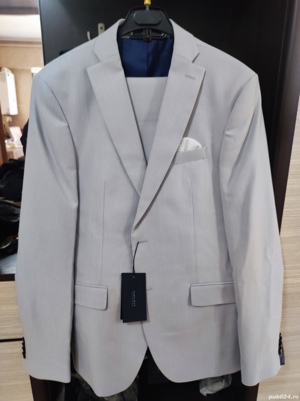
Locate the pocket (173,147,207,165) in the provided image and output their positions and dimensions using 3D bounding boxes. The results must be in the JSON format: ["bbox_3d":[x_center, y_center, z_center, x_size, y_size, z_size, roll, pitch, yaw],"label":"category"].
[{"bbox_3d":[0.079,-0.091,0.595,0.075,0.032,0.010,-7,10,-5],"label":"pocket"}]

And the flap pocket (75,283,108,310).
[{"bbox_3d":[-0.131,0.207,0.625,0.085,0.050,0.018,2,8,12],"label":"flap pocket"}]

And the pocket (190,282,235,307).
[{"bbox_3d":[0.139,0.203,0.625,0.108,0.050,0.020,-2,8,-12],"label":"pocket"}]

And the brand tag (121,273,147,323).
[{"bbox_3d":[-0.034,0.203,0.605,0.053,0.102,0.006,0,8,0],"label":"brand tag"}]

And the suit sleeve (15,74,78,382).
[{"bbox_3d":[-0.225,0.061,0.630,0.130,0.660,0.140,1,8,10],"label":"suit sleeve"}]

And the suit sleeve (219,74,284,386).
[{"bbox_3d":[0.222,0.065,0.630,0.130,0.660,0.140,-1,8,-10],"label":"suit sleeve"}]

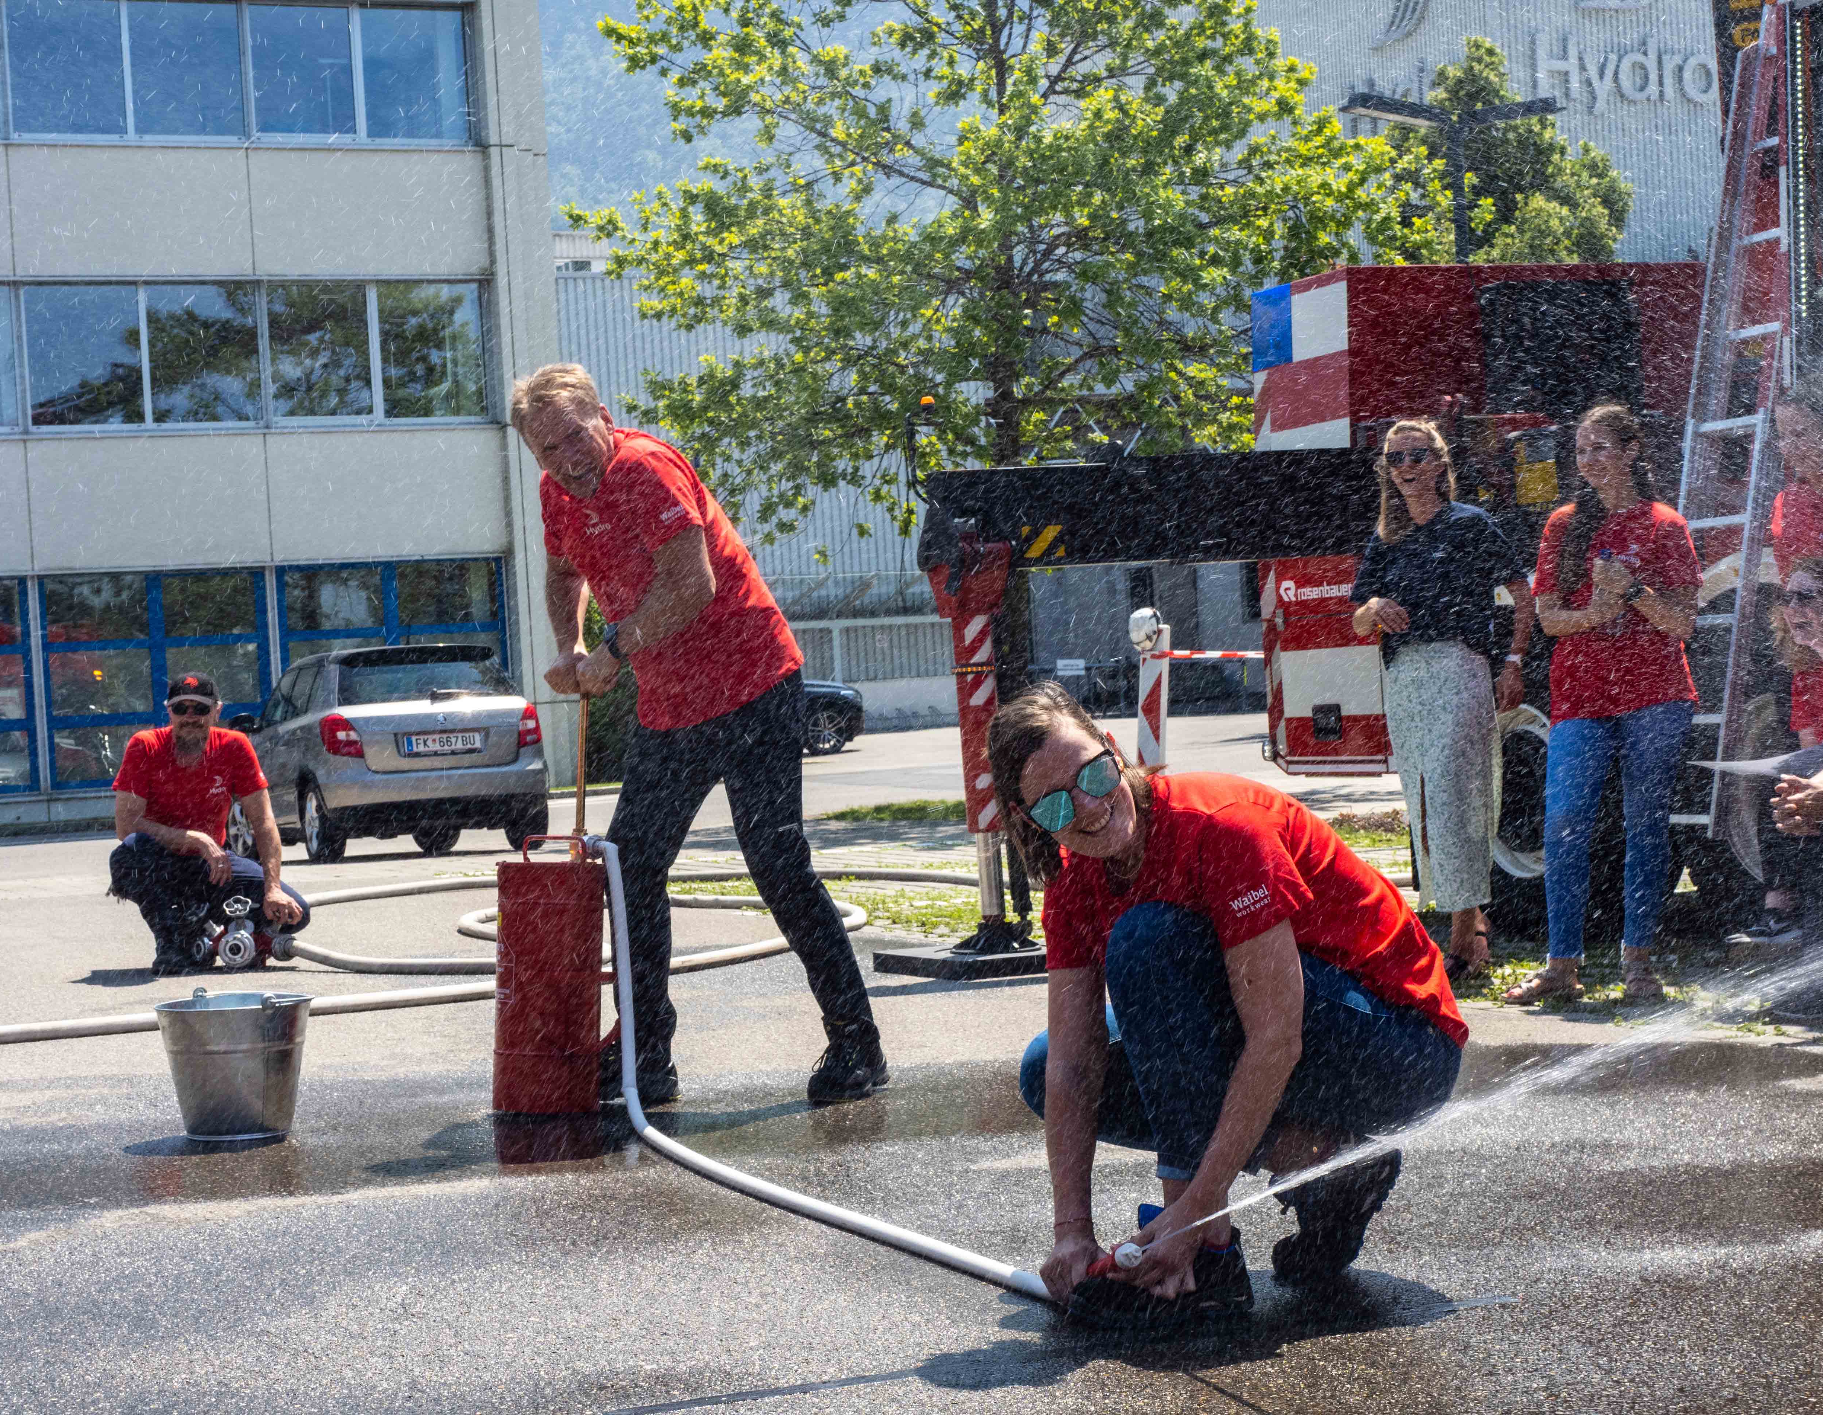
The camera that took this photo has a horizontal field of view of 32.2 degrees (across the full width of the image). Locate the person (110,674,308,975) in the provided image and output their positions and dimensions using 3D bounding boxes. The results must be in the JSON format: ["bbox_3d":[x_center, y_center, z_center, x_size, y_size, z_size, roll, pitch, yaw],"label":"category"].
[{"bbox_3d":[-2.470,0.411,11.100,0.680,1.040,0.700,-3,0,-12],"label":"person"}]

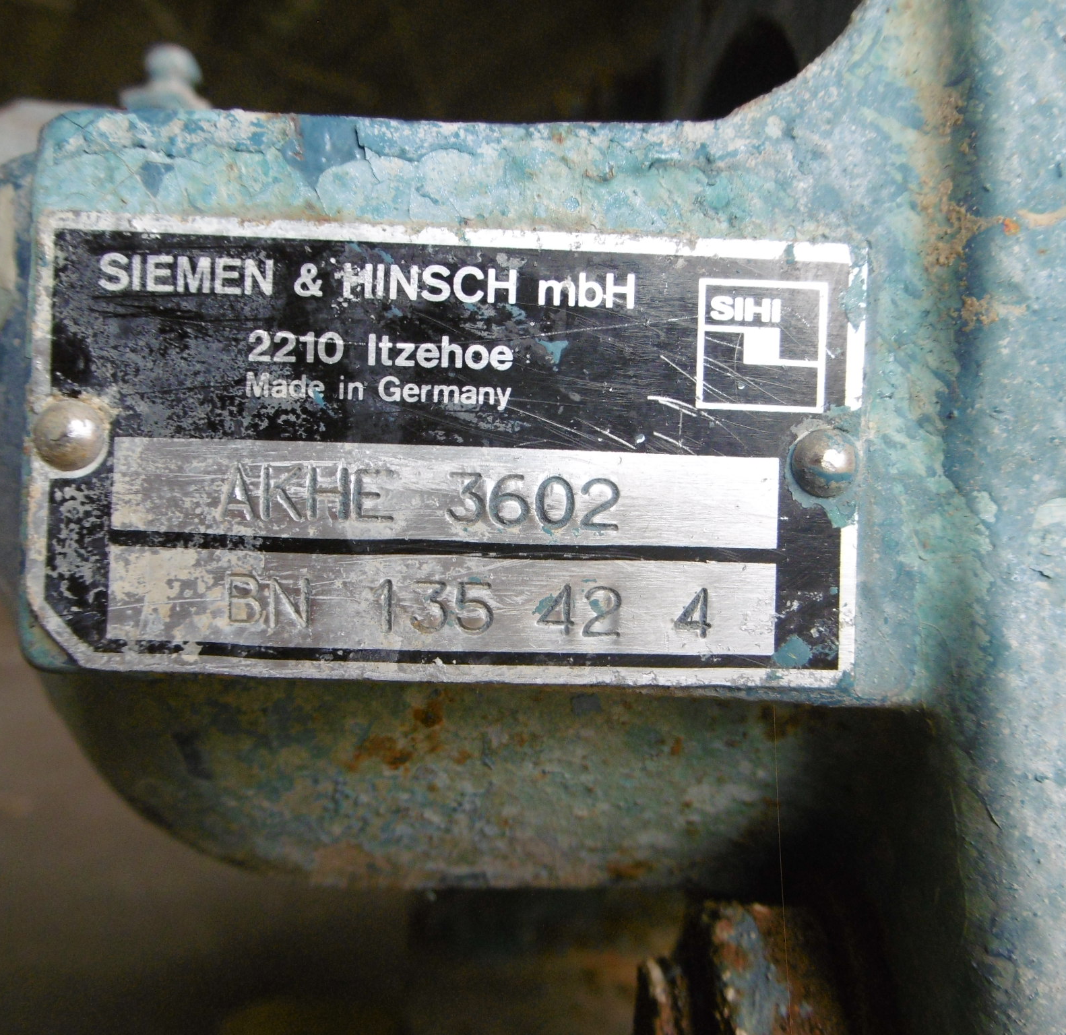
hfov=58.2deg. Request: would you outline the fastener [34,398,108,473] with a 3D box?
[{"bbox_3d":[-0.034,-0.006,0.071,0.005,0.005,0.002,2,0,-3],"label":"fastener"}]

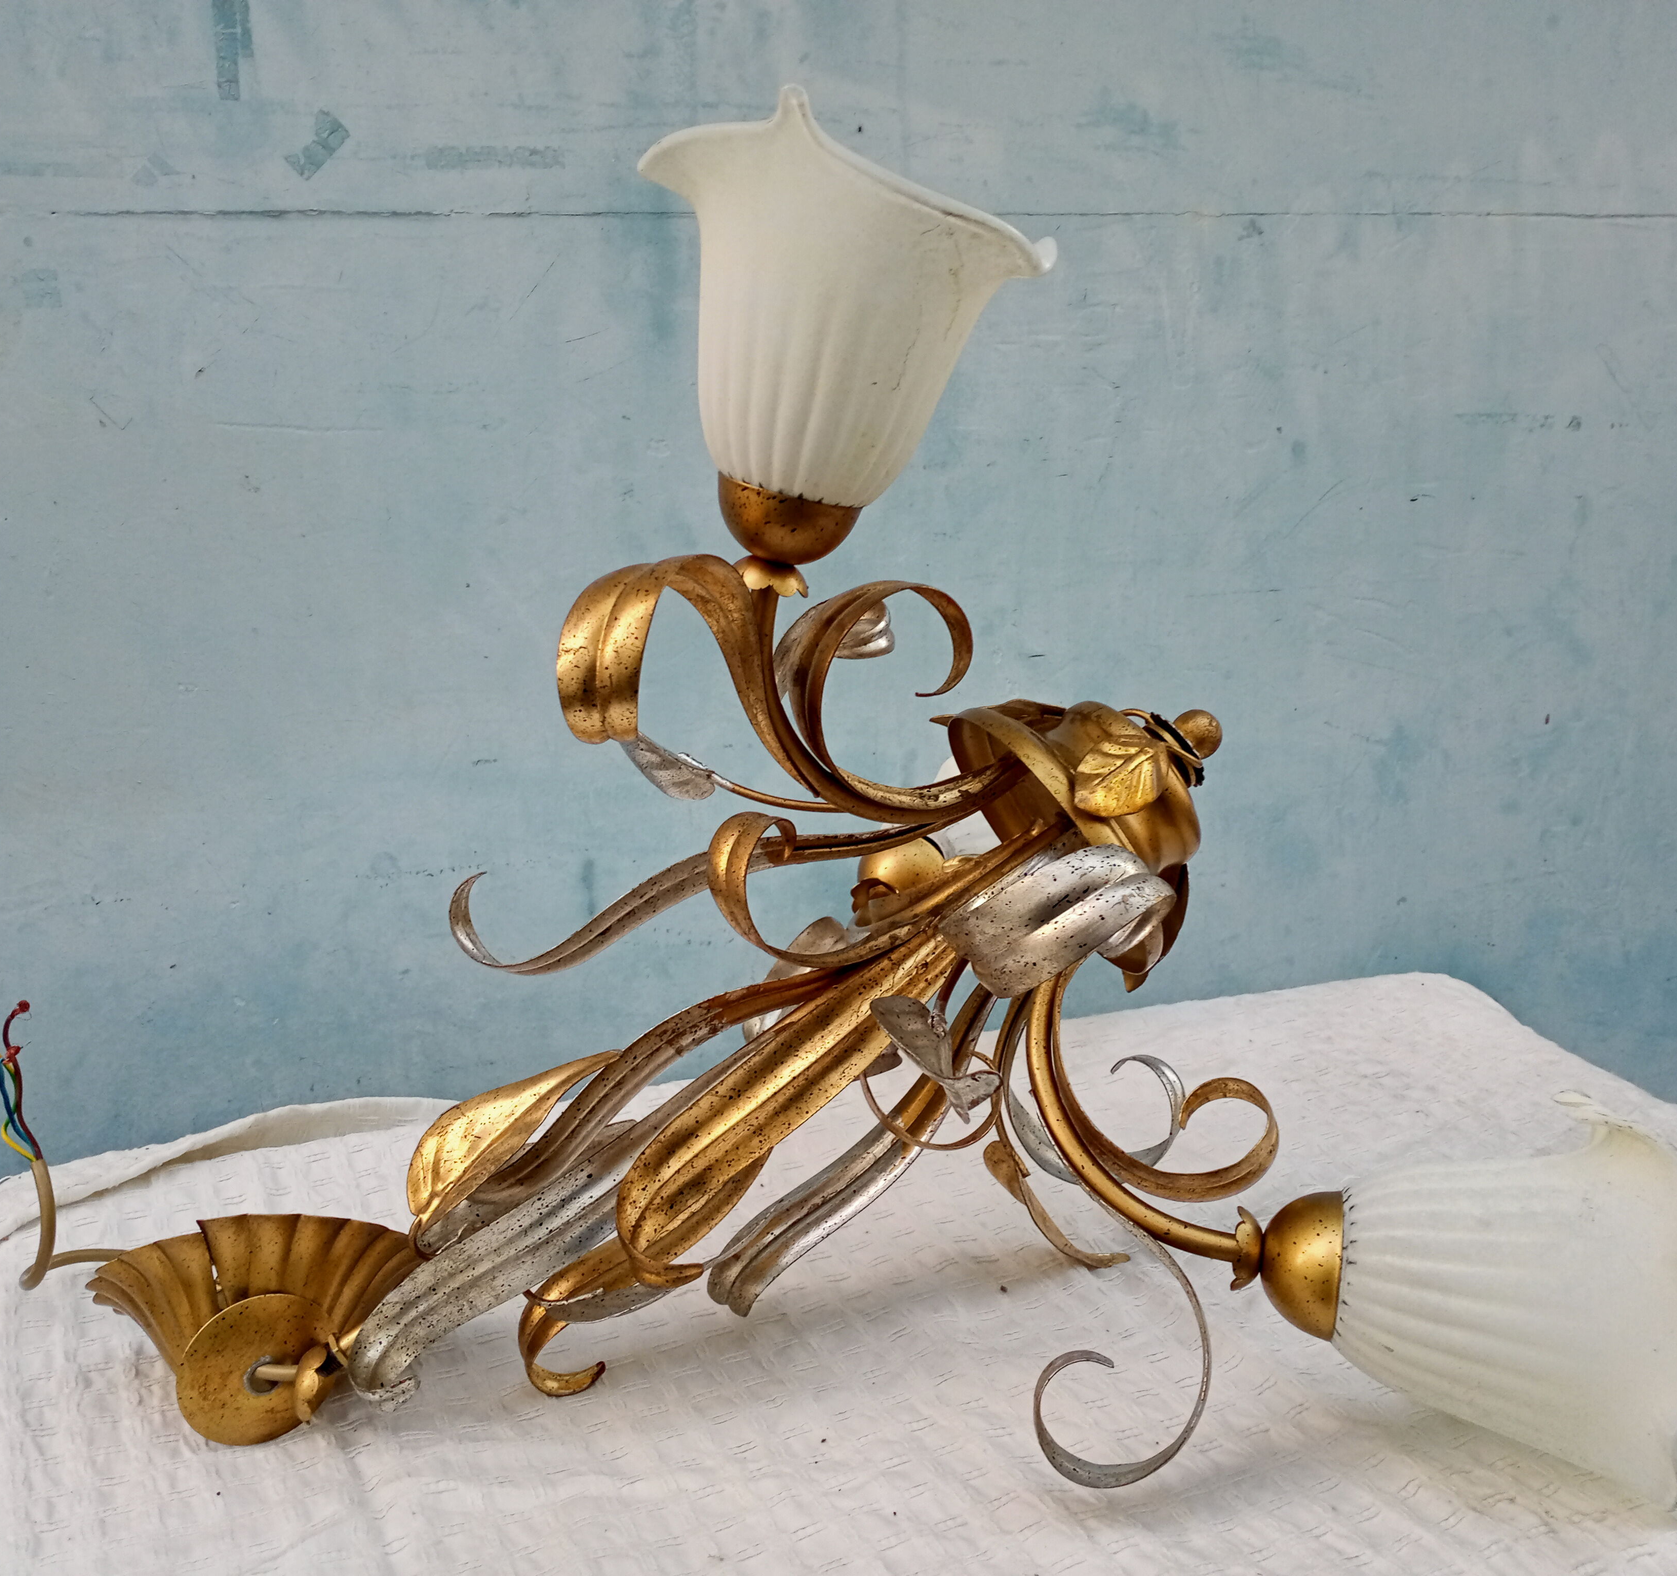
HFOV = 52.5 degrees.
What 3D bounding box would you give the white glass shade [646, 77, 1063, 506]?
[{"bbox_3d":[-0.003,-0.156,0.602,0.145,0.120,0.145,15,17,0],"label":"white glass shade"}]

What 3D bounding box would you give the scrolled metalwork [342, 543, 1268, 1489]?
[{"bbox_3d":[-0.011,0.107,0.743,0.446,0.367,0.313,-36,0,-8],"label":"scrolled metalwork"}]

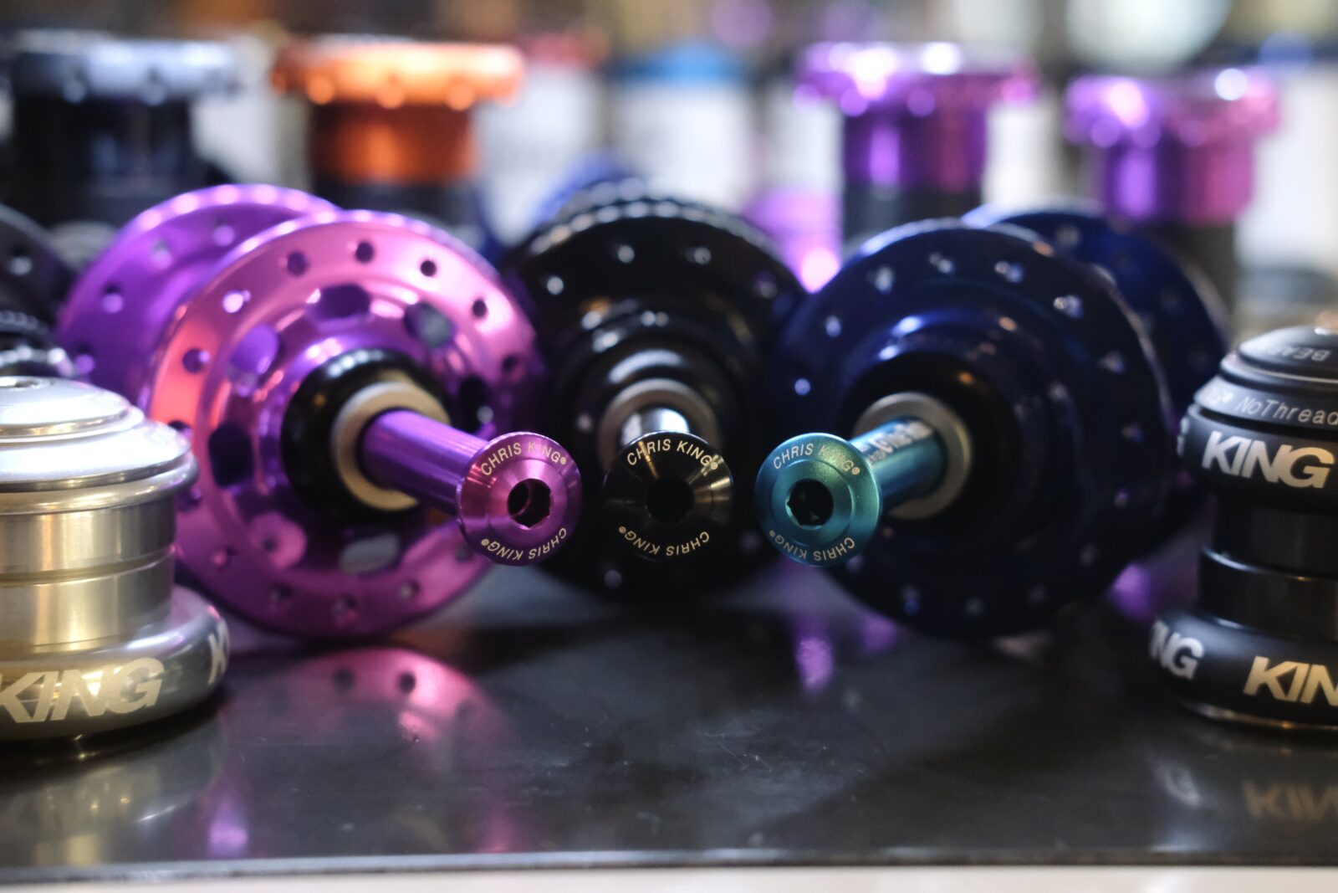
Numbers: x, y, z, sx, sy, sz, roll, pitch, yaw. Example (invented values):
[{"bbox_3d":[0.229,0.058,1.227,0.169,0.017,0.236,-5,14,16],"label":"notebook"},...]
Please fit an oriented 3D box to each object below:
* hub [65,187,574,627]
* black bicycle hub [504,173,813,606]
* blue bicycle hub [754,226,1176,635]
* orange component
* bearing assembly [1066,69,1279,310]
[{"bbox_3d":[-0.054,-0.004,0.312,0.066,0.066,0.135,-5,12,-31],"label":"hub"},{"bbox_3d":[-0.002,-0.005,0.323,0.066,0.066,0.131,1,10,-2],"label":"black bicycle hub"},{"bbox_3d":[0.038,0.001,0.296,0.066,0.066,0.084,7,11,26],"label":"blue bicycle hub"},{"bbox_3d":[-0.057,-0.070,0.416,0.050,0.029,0.050,1,10,0],"label":"orange component"},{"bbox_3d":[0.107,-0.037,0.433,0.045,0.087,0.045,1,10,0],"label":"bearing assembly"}]

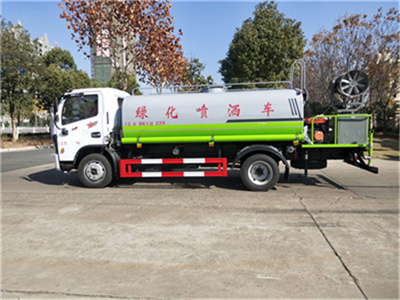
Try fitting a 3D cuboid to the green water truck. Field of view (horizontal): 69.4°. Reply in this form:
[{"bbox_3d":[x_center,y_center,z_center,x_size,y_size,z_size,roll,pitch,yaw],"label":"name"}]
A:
[{"bbox_3d":[0.176,-0.664,7.305,7.300,2.930,2.200,0,6,8],"label":"green water truck"}]

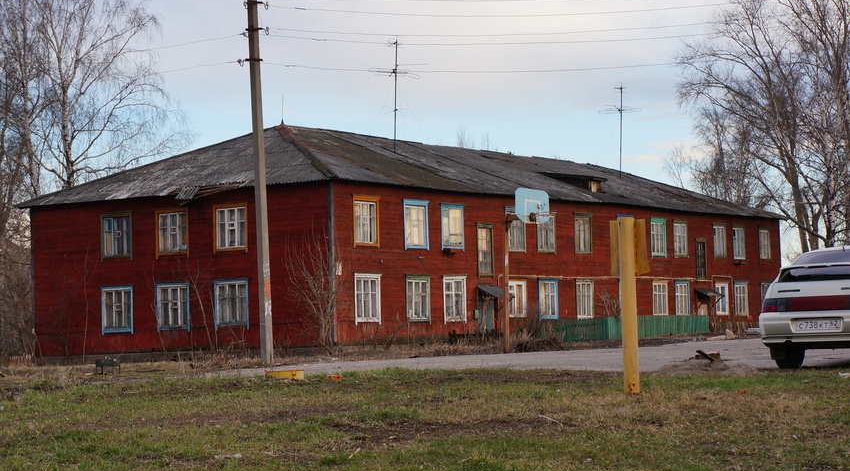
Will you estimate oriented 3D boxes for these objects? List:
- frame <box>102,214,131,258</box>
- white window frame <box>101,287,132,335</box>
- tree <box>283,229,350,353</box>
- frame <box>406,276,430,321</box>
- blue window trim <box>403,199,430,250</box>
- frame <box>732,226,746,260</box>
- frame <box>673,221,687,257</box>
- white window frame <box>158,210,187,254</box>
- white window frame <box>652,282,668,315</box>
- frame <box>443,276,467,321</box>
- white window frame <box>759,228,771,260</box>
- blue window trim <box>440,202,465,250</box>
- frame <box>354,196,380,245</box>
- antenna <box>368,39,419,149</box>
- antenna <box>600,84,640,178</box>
[{"bbox_3d":[-11.379,0.041,67.901,1.533,1.766,0.140,-4,-4,33],"label":"frame"},{"bbox_3d":[-11.334,2.757,67.785,1.600,1.787,0.140,-4,-4,33],"label":"white window frame"},{"bbox_3d":[-3.533,1.871,59.300,2.100,3.940,2.000,-2,-3,0],"label":"tree"},{"bbox_3d":[-0.211,2.314,66.819,0.140,1.698,1.523,-4,-4,33],"label":"frame"},{"bbox_3d":[-0.253,-0.373,65.784,0.130,1.760,1.680,-4,-3,33],"label":"blue window trim"},{"bbox_3d":[15.715,0.400,91.837,0.150,1.680,1.420,-3,-3,33],"label":"frame"},{"bbox_3d":[11.958,0.150,86.186,0.150,1.700,1.420,-3,-3,33],"label":"frame"},{"bbox_3d":[-9.248,-0.110,67.447,1.300,1.580,0.150,-3,-3,33],"label":"white window frame"},{"bbox_3d":[10.626,2.817,82.503,0.130,1.530,1.580,-4,-3,33],"label":"white window frame"},{"bbox_3d":[1.139,2.386,68.889,0.140,1.750,1.552,-4,-4,33],"label":"frame"},{"bbox_3d":[17.274,0.434,93.144,0.130,1.610,1.500,-4,-3,33],"label":"white window frame"},{"bbox_3d":[1.051,-0.323,69.760,0.150,1.740,1.530,-3,-3,33],"label":"blue window trim"},{"bbox_3d":[-2.024,-0.485,64.312,0.140,1.816,1.530,-4,-4,33],"label":"frame"},{"bbox_3d":[-1.274,-5.818,75.520,1.850,4.750,1.100,0,-3,-20],"label":"antenna"},{"bbox_3d":[9.754,-5.217,91.694,1.850,4.710,1.100,-2,-3,16],"label":"antenna"}]

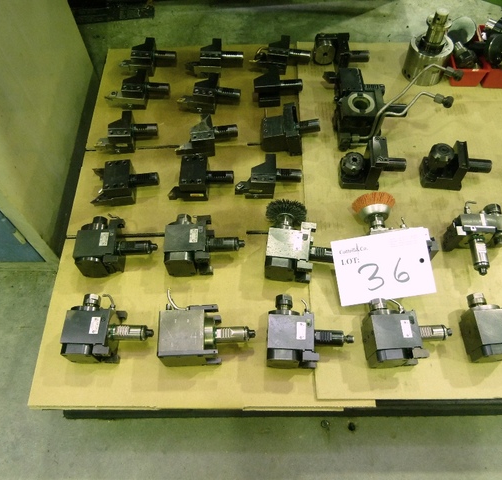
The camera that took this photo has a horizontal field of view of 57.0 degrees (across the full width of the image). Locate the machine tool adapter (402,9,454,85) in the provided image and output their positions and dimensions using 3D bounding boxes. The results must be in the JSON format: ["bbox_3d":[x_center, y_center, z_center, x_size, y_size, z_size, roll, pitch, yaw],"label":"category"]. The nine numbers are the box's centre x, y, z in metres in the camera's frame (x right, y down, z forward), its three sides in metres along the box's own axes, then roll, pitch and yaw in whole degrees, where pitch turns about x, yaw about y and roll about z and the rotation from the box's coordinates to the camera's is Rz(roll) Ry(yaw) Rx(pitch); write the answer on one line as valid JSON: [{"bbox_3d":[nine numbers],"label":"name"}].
[{"bbox_3d":[0.481,-0.523,1.220,0.115,0.190,0.115,-1,60,1],"label":"machine tool adapter"}]

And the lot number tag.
[{"bbox_3d":[0.264,0.054,0.917,0.190,0.003,0.130,-9,94,4],"label":"lot number tag"}]

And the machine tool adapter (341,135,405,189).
[{"bbox_3d":[0.275,-0.174,1.046,0.147,0.084,0.086,0,61,1],"label":"machine tool adapter"}]

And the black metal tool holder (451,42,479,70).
[{"bbox_3d":[0.579,-0.497,1.245,0.046,0.046,0.082,-36,93,-18],"label":"black metal tool holder"}]

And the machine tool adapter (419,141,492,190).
[{"bbox_3d":[0.462,-0.171,1.033,0.153,0.097,0.077,3,61,3],"label":"machine tool adapter"}]

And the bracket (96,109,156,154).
[{"bbox_3d":[-0.308,-0.270,1.164,0.149,0.060,0.087,-1,60,1],"label":"bracket"}]

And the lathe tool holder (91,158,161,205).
[{"bbox_3d":[-0.306,-0.139,1.126,0.169,0.062,0.089,-4,59,-1],"label":"lathe tool holder"}]

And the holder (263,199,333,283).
[{"bbox_3d":[0.114,0.004,0.947,0.164,0.090,0.152,4,61,3],"label":"holder"}]

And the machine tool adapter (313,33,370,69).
[{"bbox_3d":[0.253,-0.524,1.294,0.157,0.070,0.083,-1,60,1],"label":"machine tool adapter"}]

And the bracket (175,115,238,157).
[{"bbox_3d":[-0.108,-0.263,1.156,0.155,0.060,0.082,-7,60,-3],"label":"bracket"}]

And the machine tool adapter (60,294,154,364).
[{"bbox_3d":[-0.275,0.174,0.929,0.166,0.075,0.126,0,59,2],"label":"machine tool adapter"}]

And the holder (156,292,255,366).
[{"bbox_3d":[-0.082,0.173,0.923,0.181,0.075,0.134,-2,59,1],"label":"holder"}]

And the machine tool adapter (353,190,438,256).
[{"bbox_3d":[0.319,-0.001,1.005,0.184,0.090,0.207,2,59,3],"label":"machine tool adapter"}]

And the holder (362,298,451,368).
[{"bbox_3d":[0.310,0.177,0.907,0.167,0.075,0.124,-2,59,1],"label":"holder"}]

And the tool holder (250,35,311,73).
[{"bbox_3d":[0.086,-0.519,1.300,0.170,0.060,0.089,-1,60,1],"label":"tool holder"}]

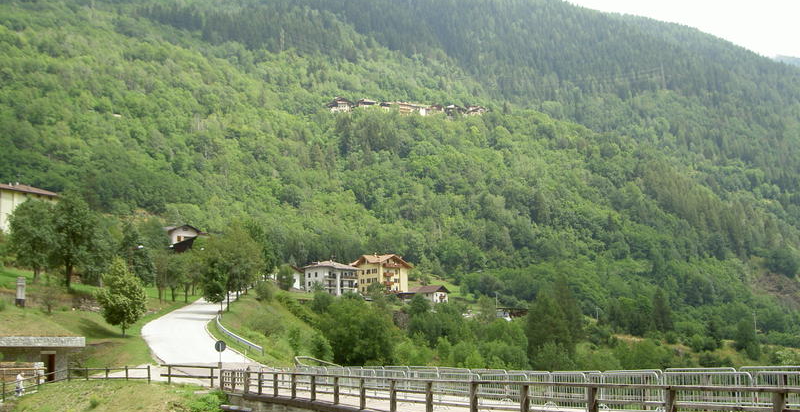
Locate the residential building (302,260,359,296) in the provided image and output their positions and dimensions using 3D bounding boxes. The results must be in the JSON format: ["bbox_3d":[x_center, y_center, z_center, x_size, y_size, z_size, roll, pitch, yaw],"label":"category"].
[{"bbox_3d":[-21.822,22.764,283.000,10.500,11.300,15.000,5,-8,-40],"label":"residential building"}]

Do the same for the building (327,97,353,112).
[{"bbox_3d":[-43.631,-72.839,650.000,18.000,11.200,14.000,1,-7,-5],"label":"building"}]

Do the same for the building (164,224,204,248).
[{"bbox_3d":[-58.579,8.291,245.000,9.800,6.700,9.800,2,-7,-18],"label":"building"}]

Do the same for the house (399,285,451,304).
[{"bbox_3d":[9.375,31.984,325.000,9.000,7.300,15.000,6,-9,-42],"label":"house"}]

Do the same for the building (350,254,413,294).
[{"bbox_3d":[-6.055,22.486,295.000,15.000,13.200,13.500,6,-9,-42],"label":"building"}]

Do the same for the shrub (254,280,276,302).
[{"bbox_3d":[-20.892,13.281,140.000,3.300,3.200,3.300,0,-6,0],"label":"shrub"}]

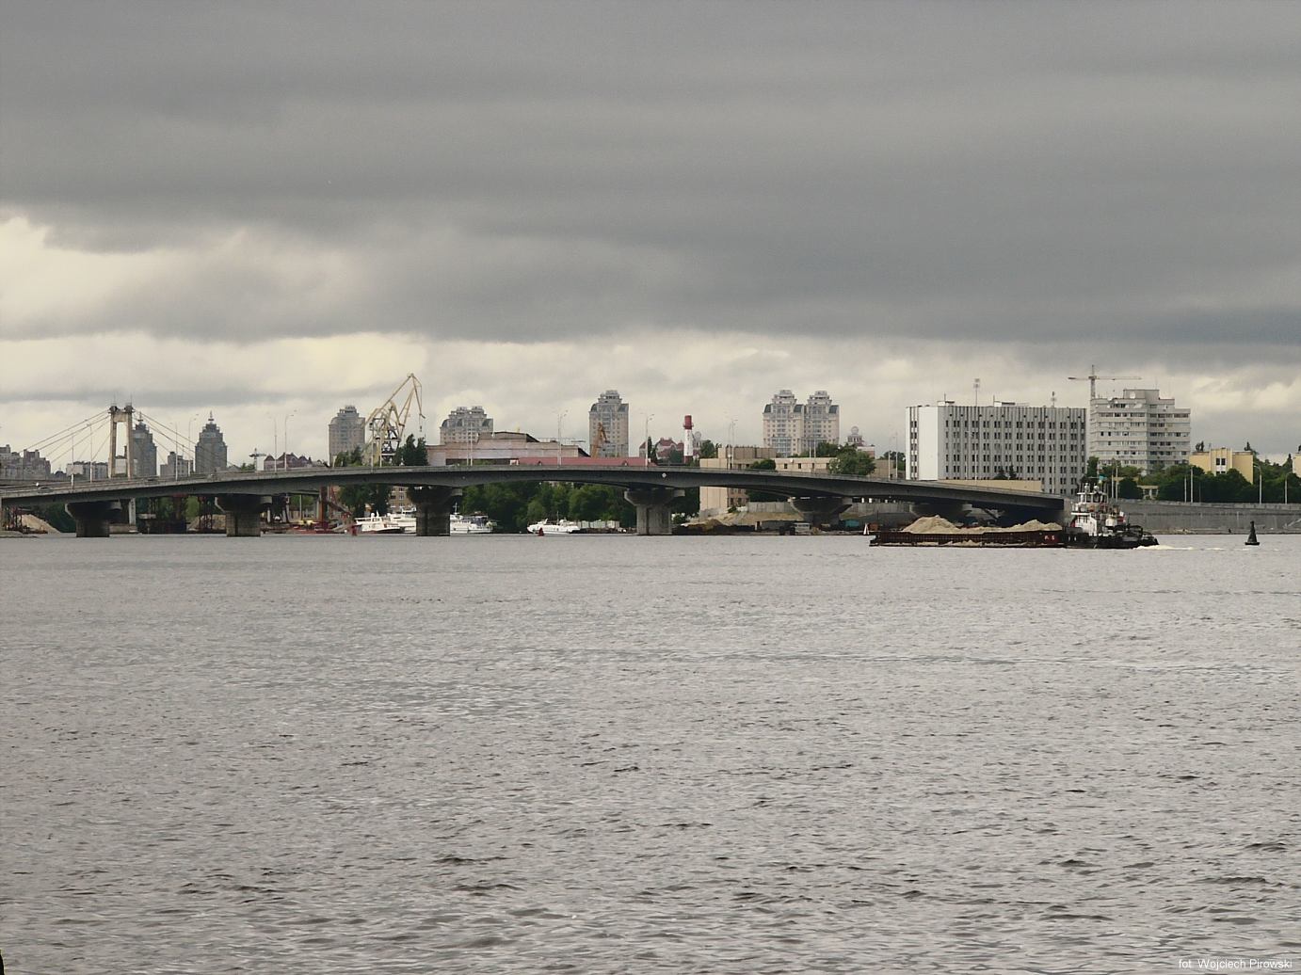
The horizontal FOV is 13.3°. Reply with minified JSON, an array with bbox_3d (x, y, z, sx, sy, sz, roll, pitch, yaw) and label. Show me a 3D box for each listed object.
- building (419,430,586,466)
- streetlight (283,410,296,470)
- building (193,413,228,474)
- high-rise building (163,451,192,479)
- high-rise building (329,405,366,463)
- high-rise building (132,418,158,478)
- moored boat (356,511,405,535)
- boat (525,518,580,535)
[{"bbox_3d":[-48.070,-5.280,1820.000,50.000,26.750,55.000,0,0,5],"label":"building"},{"bbox_3d":[-82.610,-10.680,1280.000,2.600,13.700,1.000,0,0,44],"label":"streetlight"},{"bbox_3d":[-415.450,-25.000,5300.000,25.000,91.360,25.000,0,0,12],"label":"building"},{"bbox_3d":[-355.300,-5.330,4200.000,23.000,44.960,20.000,0,0,-6],"label":"high-rise building"},{"bbox_3d":[-246.310,-24.770,4550.000,27.000,85.030,24.000,0,0,9],"label":"high-rise building"},{"bbox_3d":[-482.030,-24.040,5300.000,25.000,89.430,25.000,0,0,12],"label":"high-rise building"},{"bbox_3d":[-71.470,9.330,1480.000,13.000,6.040,4.000,0,0,32],"label":"moored boat"},{"bbox_3d":[-25.520,10.340,1480.000,14.000,4.300,4.200,0,0,-18],"label":"boat"}]

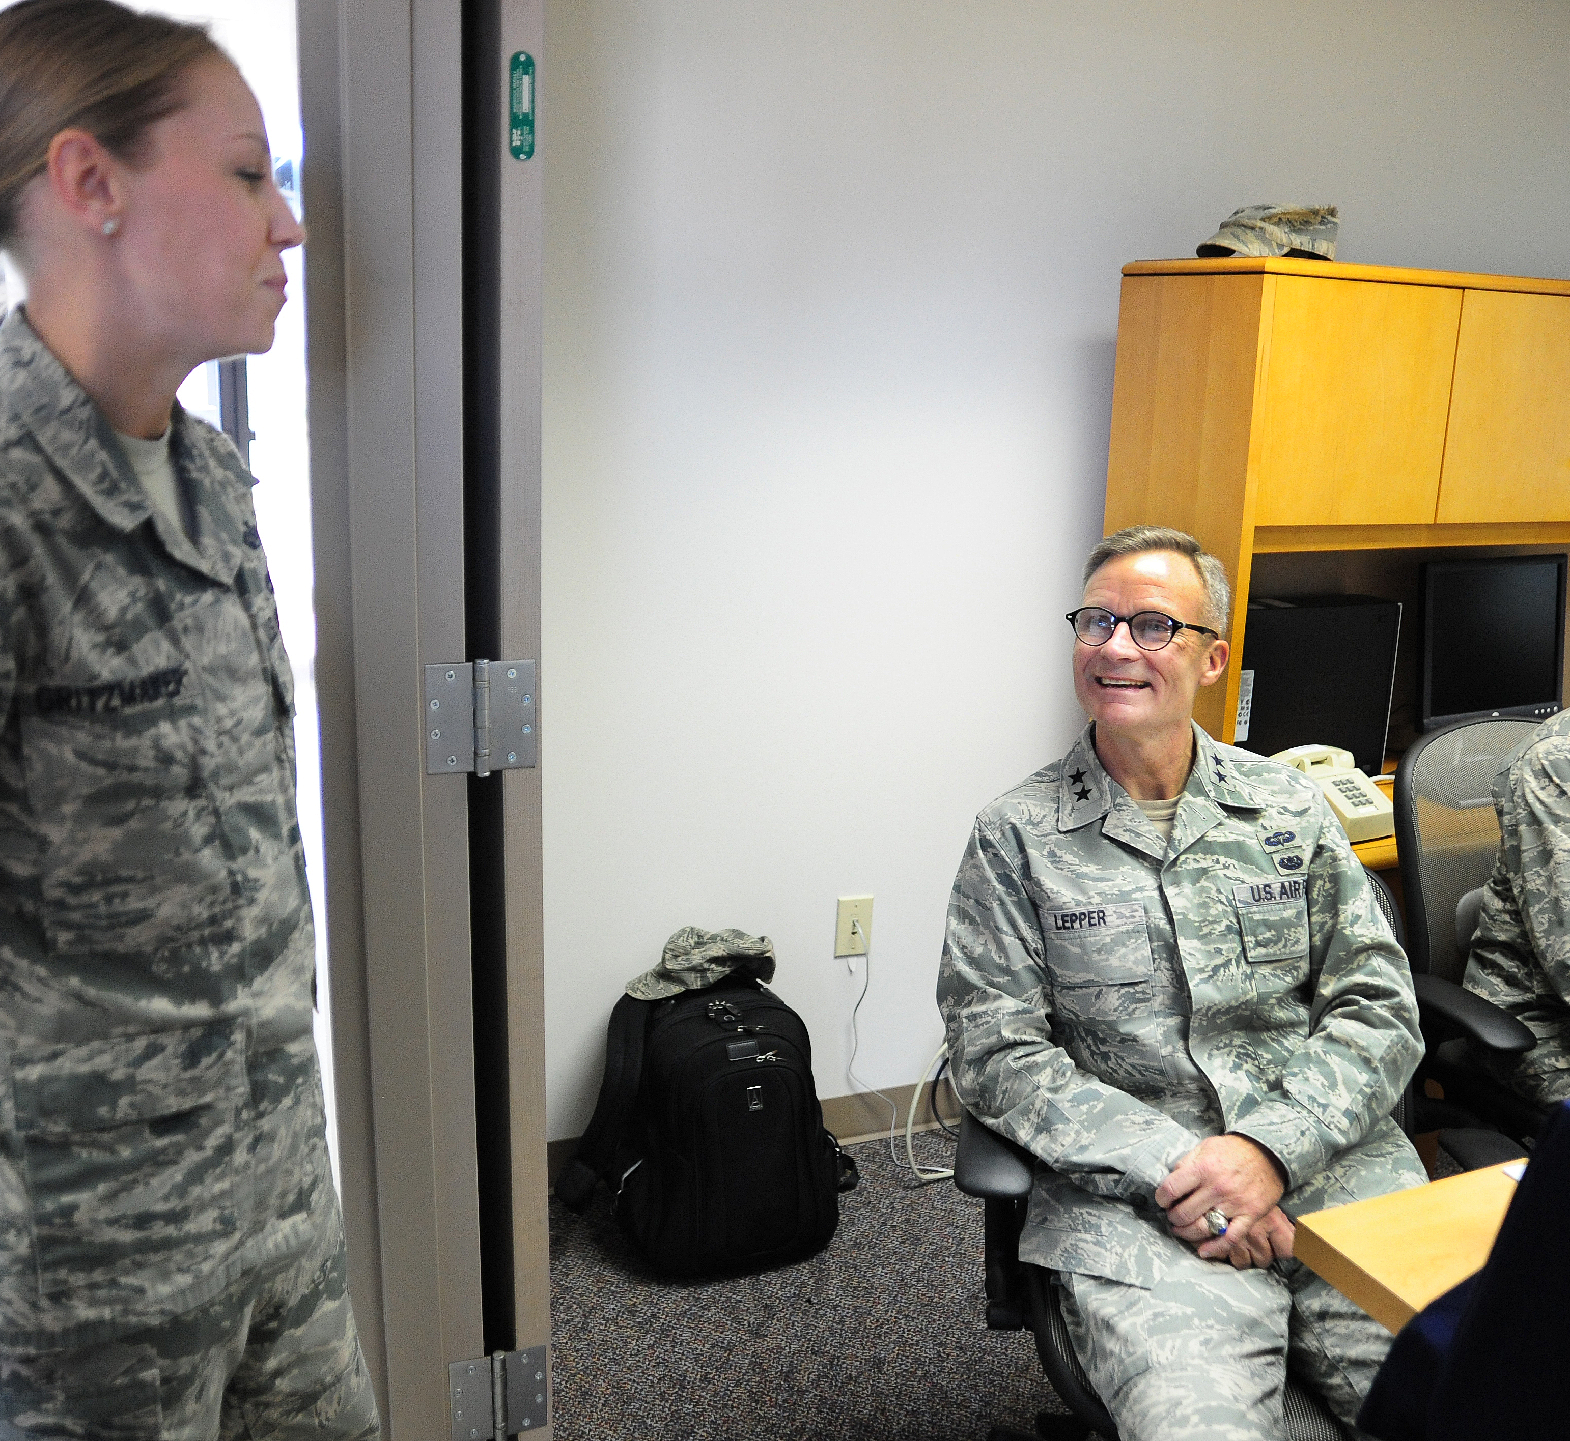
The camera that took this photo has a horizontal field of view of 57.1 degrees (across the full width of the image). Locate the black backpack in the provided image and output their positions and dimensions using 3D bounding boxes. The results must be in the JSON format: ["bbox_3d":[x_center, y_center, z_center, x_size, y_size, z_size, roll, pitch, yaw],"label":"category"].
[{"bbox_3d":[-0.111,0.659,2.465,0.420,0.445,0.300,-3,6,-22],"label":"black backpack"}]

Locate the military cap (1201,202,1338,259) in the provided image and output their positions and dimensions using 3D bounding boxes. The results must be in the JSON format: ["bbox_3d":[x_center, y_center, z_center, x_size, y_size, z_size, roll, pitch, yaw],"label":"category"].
[{"bbox_3d":[0.827,-0.812,2.431,0.235,0.100,0.170,-8,16,-37],"label":"military cap"}]

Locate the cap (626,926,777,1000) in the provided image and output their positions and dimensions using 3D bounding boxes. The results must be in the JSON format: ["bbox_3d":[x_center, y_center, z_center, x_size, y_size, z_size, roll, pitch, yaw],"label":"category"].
[{"bbox_3d":[-0.141,0.407,2.421,0.245,0.100,0.165,-6,15,-24],"label":"cap"}]

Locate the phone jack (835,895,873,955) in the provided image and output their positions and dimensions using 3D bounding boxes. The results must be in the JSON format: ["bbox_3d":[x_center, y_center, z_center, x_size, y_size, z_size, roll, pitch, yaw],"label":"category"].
[{"bbox_3d":[0.132,0.385,2.687,0.071,0.115,0.012,-3,13,-22],"label":"phone jack"}]

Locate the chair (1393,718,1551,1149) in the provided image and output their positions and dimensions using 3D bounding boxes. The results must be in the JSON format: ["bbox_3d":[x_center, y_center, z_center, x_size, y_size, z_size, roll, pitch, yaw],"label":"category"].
[{"bbox_3d":[1.210,0.523,2.050,0.660,0.970,0.660,-8,16,-36],"label":"chair"}]

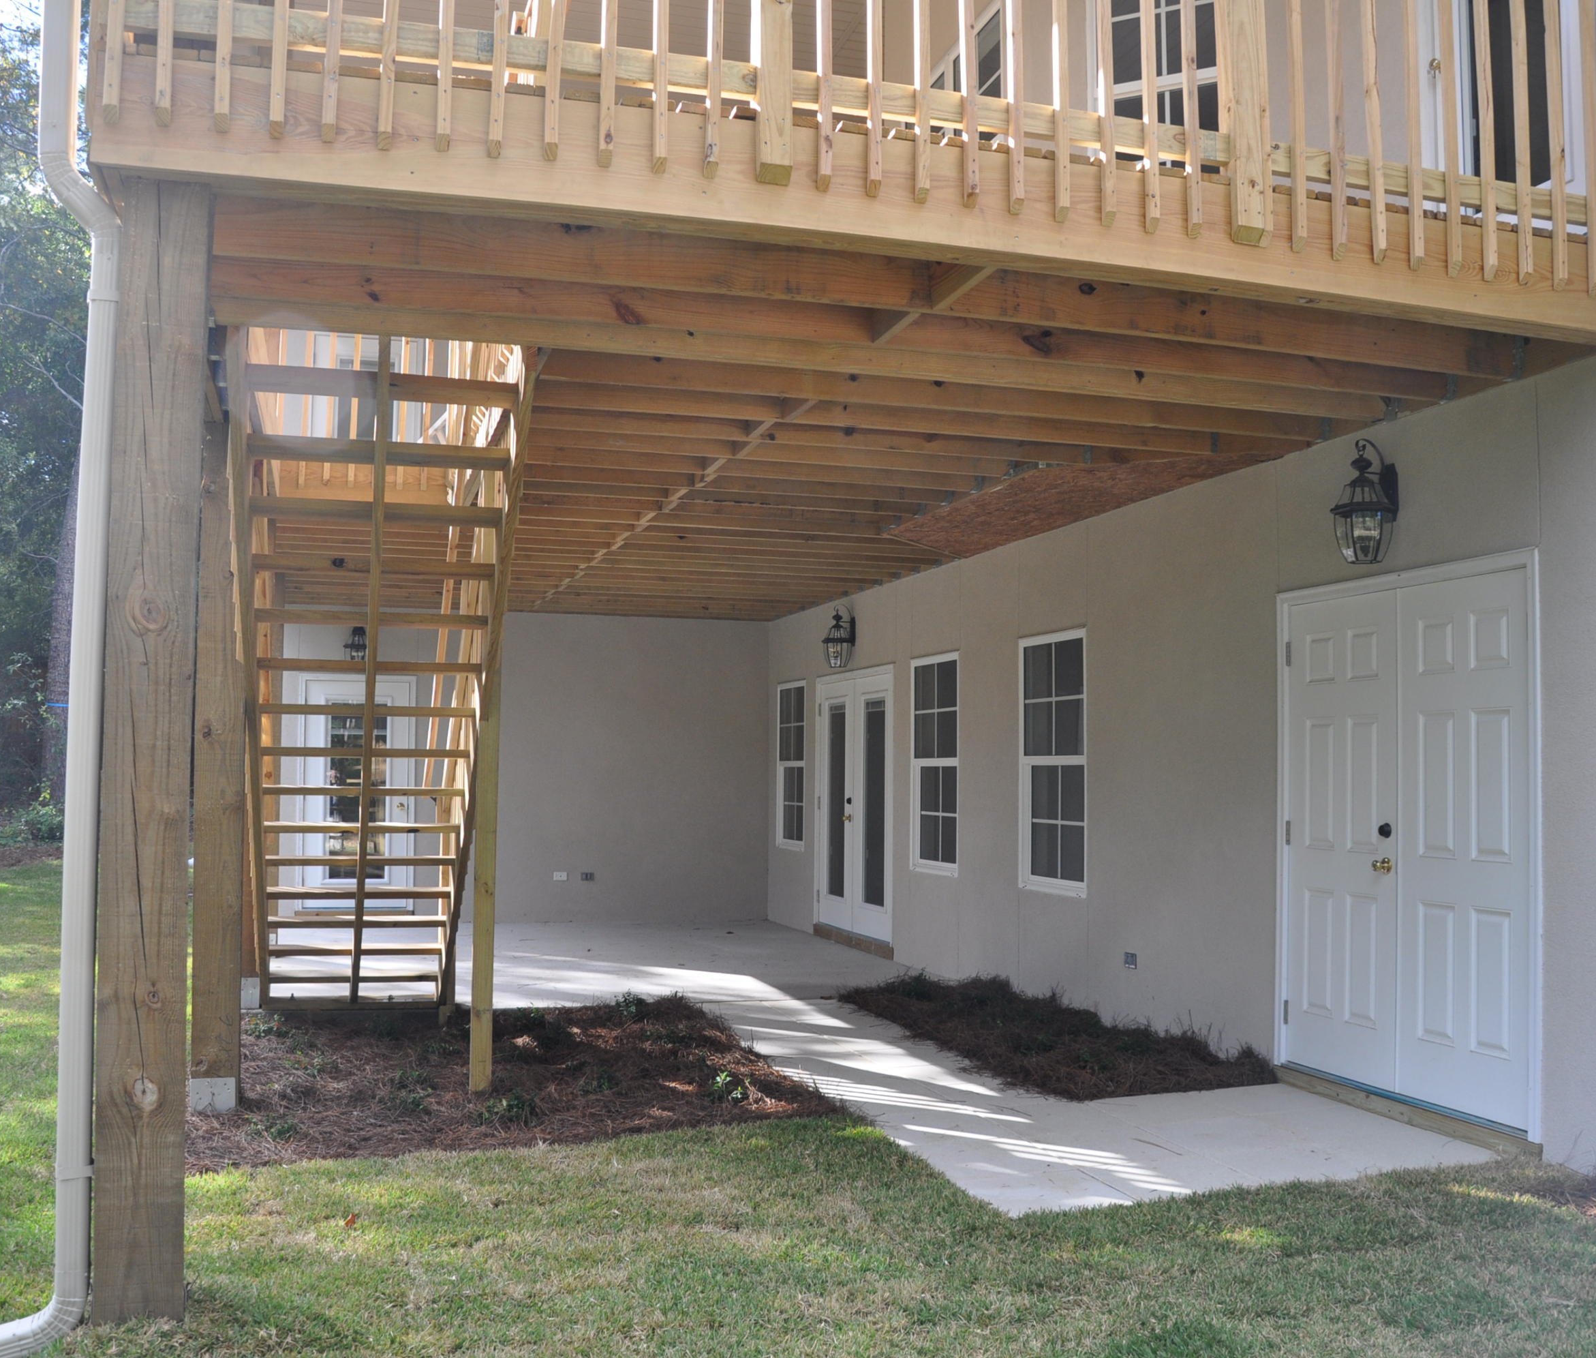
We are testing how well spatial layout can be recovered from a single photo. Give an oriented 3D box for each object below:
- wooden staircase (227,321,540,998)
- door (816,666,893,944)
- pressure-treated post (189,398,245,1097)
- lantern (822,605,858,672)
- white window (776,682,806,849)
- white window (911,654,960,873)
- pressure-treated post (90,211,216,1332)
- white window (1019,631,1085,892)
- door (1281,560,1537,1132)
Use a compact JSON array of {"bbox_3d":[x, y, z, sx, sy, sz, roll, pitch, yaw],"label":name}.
[{"bbox_3d":[-2.064,0.323,7.330,1.120,3.100,4.500,1,-4,-17],"label":"wooden staircase"},{"bbox_3d":[0.449,1.008,12.441,0.110,2.120,1.920,1,-4,-17],"label":"door"},{"bbox_3d":[-2.241,0.319,5.961,0.185,2.700,0.185,1,-4,-17],"label":"pressure-treated post"},{"bbox_3d":[0.329,-0.330,12.437,0.280,0.520,0.250,1,-4,-17],"label":"lantern"},{"bbox_3d":[-0.050,0.805,14.119,0.100,1.530,0.900,1,-4,-17],"label":"white window"},{"bbox_3d":[0.965,0.605,10.749,0.100,1.530,0.900,1,-4,-17],"label":"white window"},{"bbox_3d":[-1.514,0.142,3.576,0.195,2.640,0.195,1,-4,-17],"label":"pressure-treated post"},{"bbox_3d":[1.497,0.497,8.975,0.100,1.530,0.900,1,-4,-17],"label":"white window"},{"bbox_3d":[2.370,0.623,6.073,0.100,2.060,1.560,1,-4,-17],"label":"door"}]

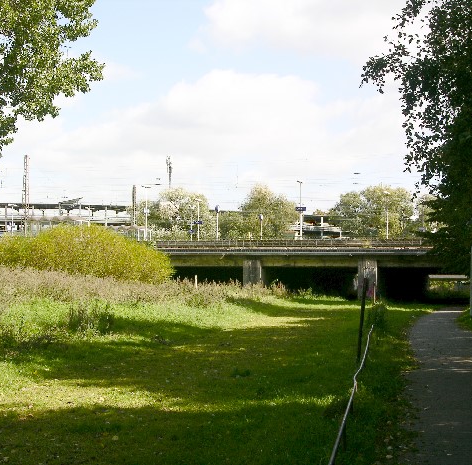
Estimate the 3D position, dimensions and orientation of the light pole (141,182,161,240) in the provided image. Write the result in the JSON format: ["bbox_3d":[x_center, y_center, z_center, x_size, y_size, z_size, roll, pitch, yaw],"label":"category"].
[{"bbox_3d":[-11.491,-2.657,138.000,1.900,7.700,0.500,0,-3,0],"label":"light pole"}]

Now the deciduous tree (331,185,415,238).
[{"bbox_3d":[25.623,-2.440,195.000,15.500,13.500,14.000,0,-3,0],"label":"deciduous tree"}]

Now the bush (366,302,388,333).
[{"bbox_3d":[5.244,3.150,38.500,0.850,1.120,0.800,0,-3,0],"label":"bush"}]

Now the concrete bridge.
[{"bbox_3d":[8.363,4.946,131.990,37.000,7.400,14.000,0,-3,0],"label":"concrete bridge"}]

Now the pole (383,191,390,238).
[{"bbox_3d":[21.442,-2.351,148.000,0.800,7.100,0.400,0,-3,0],"label":"pole"}]

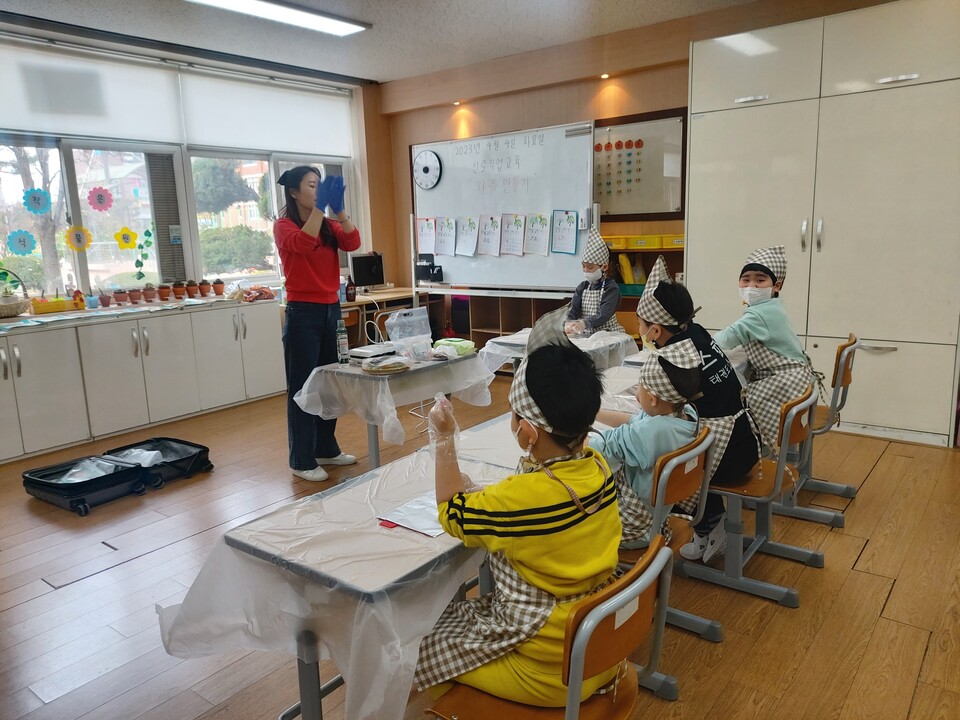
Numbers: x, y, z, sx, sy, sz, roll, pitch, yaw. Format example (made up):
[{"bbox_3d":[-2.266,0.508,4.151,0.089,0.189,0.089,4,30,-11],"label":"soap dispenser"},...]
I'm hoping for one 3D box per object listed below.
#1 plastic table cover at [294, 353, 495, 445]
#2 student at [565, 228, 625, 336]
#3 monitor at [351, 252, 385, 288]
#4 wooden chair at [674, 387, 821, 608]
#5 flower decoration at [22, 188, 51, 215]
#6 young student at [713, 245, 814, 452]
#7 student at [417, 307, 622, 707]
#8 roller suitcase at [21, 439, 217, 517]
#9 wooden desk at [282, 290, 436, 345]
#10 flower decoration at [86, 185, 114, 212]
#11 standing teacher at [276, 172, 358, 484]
[{"bbox_3d":[-0.416,0.135,3.675,0.660,0.300,0.900,7,14,38],"label":"plastic table cover"},{"bbox_3d":[0.627,-0.117,3.857,0.360,1.170,0.450,7,14,39],"label":"student"},{"bbox_3d":[-1.067,-0.821,6.576,0.370,0.360,0.170,-10,13,-35],"label":"monitor"},{"bbox_3d":[0.939,0.423,2.417,0.415,0.660,0.385,7,14,37],"label":"wooden chair"},{"bbox_3d":[-2.947,-1.056,4.618,0.010,0.174,0.169,7,14,37],"label":"flower decoration"},{"bbox_3d":[1.301,0.064,3.232,0.480,1.180,0.380,2,12,18],"label":"young student"},{"bbox_3d":[0.060,0.434,1.343,0.380,1.050,0.480,-11,14,-40],"label":"student"},{"bbox_3d":[-1.920,0.607,3.701,0.500,0.156,0.780,7,14,38],"label":"roller suitcase"},{"bbox_3d":[-1.075,-0.213,6.306,0.730,0.721,1.280,7,14,38],"label":"wooden desk"},{"bbox_3d":[-2.696,-1.140,4.931,0.010,0.170,0.175,7,14,37],"label":"flower decoration"},{"bbox_3d":[-0.842,-0.187,3.727,0.430,1.630,0.440,4,12,27],"label":"standing teacher"}]

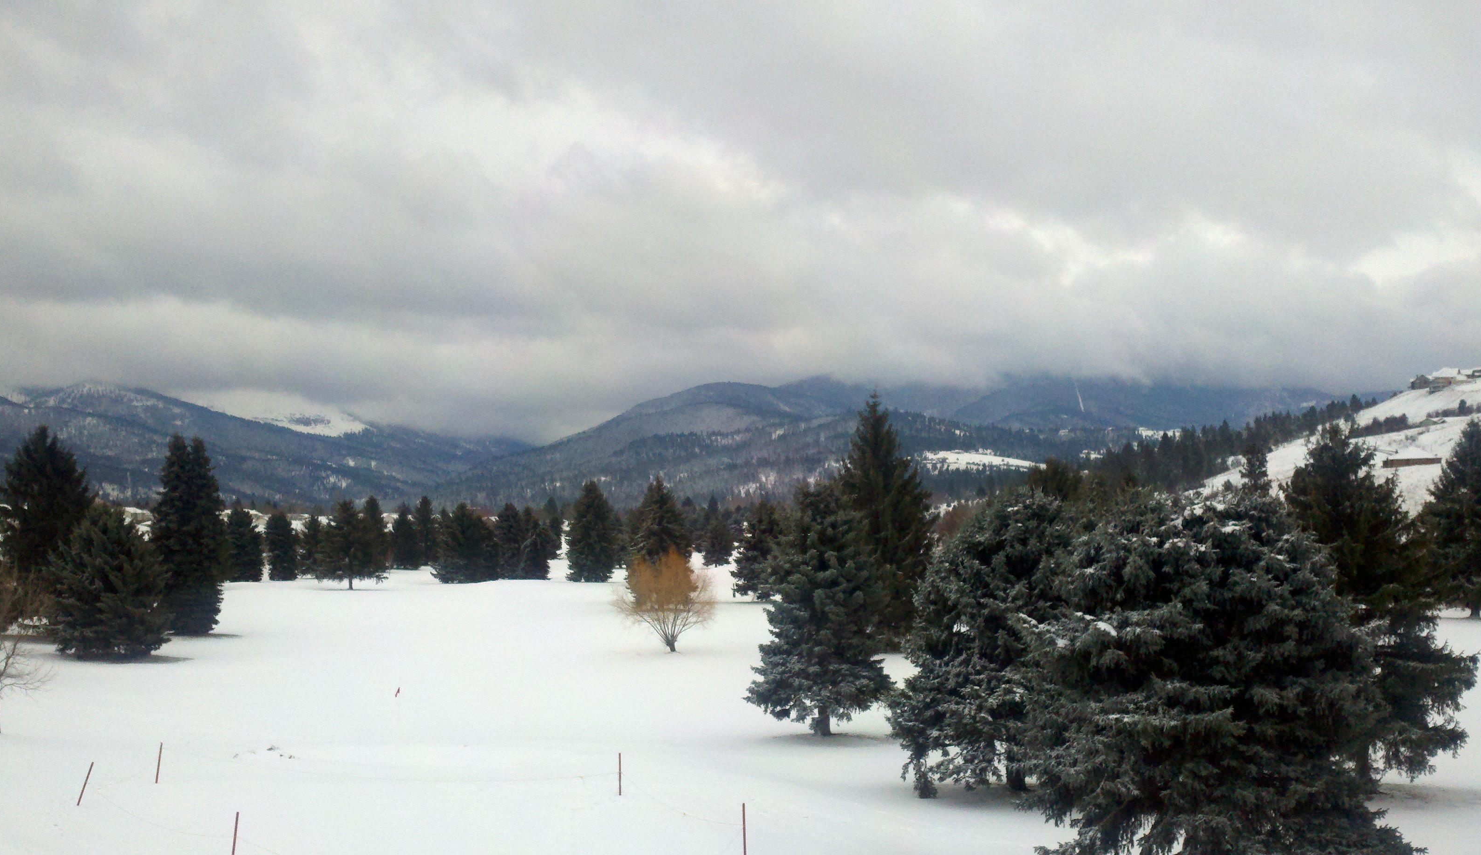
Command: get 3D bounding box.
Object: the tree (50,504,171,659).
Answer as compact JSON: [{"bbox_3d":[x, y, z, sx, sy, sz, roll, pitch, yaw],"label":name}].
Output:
[{"bbox_3d":[-33.988,8.206,82.734,6.560,8.140,6.560,0,-3,0],"label":"tree"}]

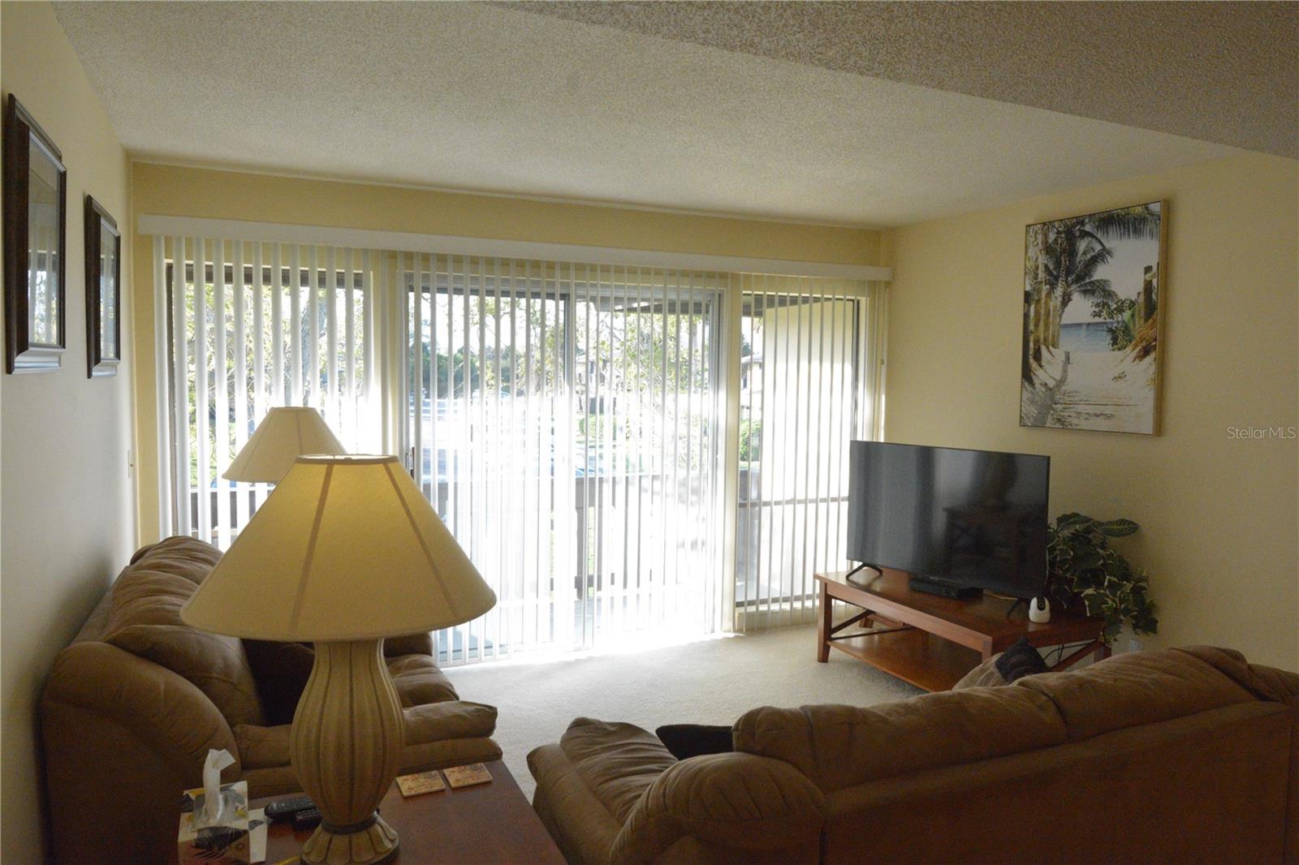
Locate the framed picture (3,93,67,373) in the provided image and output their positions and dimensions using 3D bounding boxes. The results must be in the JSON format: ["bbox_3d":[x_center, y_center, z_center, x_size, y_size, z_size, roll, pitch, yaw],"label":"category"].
[{"bbox_3d":[-1.290,-0.386,1.830,0.033,0.515,0.480,1,3,-25],"label":"framed picture"}]

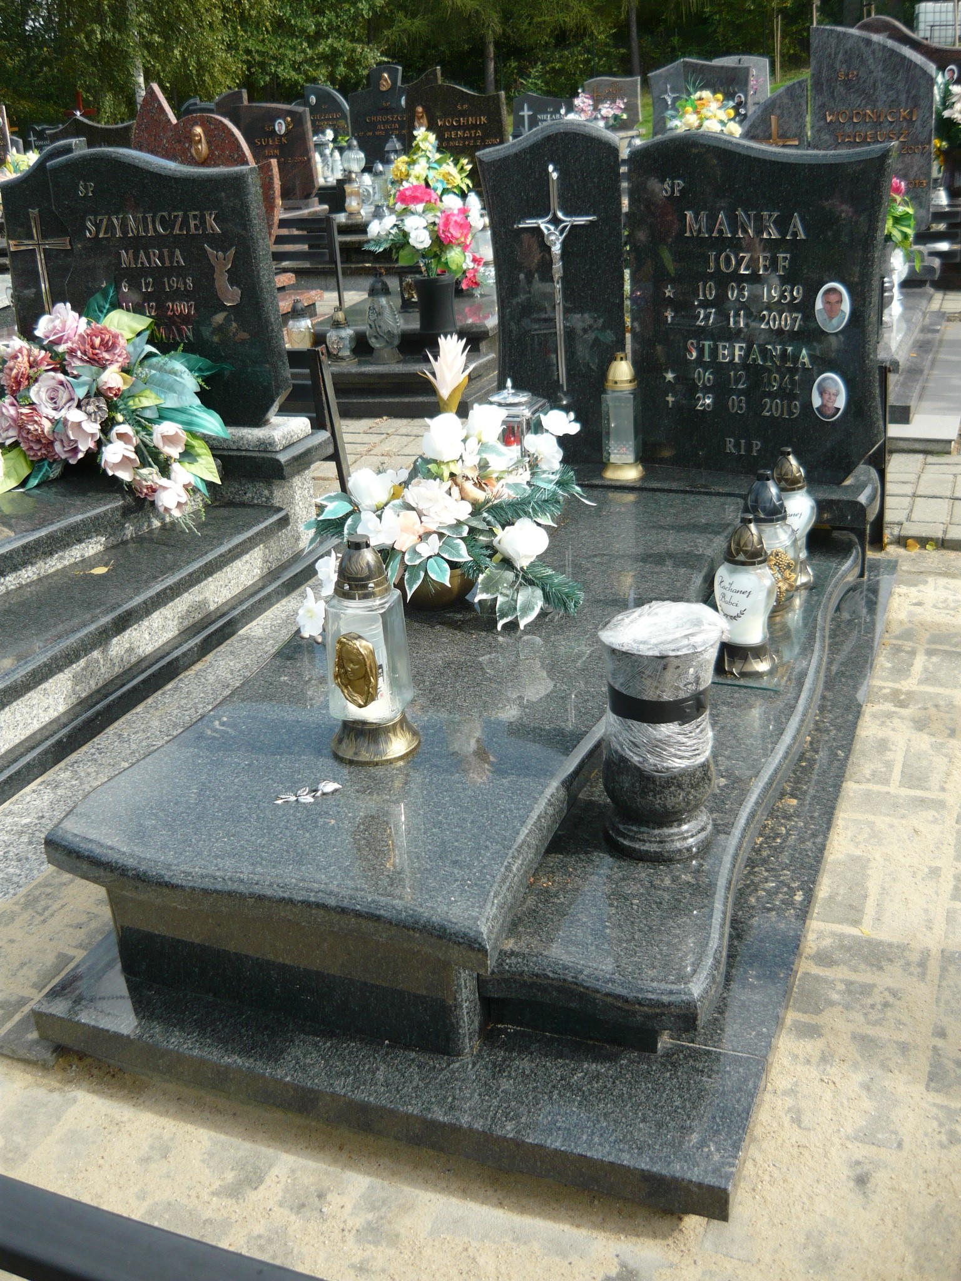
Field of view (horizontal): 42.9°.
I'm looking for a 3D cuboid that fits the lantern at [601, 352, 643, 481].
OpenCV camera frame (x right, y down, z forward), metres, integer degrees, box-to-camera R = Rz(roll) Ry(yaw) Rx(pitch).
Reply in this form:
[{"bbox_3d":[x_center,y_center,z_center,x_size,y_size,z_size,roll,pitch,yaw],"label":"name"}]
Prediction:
[{"bbox_3d":[0.366,-0.582,3.152,0.115,0.320,0.115,6,26,22],"label":"lantern"}]

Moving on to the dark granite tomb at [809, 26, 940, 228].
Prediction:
[{"bbox_3d":[1.675,-2.171,5.222,0.520,0.860,0.090,8,27,26],"label":"dark granite tomb"}]

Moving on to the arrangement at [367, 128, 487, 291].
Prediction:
[{"bbox_3d":[-0.217,-1.688,4.829,0.445,0.599,0.331,6,25,22],"label":"arrangement"}]

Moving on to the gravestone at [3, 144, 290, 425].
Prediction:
[{"bbox_3d":[-1.004,-1.028,3.554,0.946,0.769,0.114,6,25,22],"label":"gravestone"}]

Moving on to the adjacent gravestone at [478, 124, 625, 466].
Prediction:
[{"bbox_3d":[0.205,-0.902,3.226,0.375,0.870,0.090,5,26,21],"label":"adjacent gravestone"}]

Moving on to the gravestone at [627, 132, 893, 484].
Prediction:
[{"bbox_3d":[0.708,-0.838,3.122,0.667,0.861,0.097,6,25,20],"label":"gravestone"}]

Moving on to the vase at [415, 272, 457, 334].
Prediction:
[{"bbox_3d":[-0.168,-1.294,4.700,0.158,0.200,0.158,6,26,22],"label":"vase"}]

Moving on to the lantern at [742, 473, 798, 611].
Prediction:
[{"bbox_3d":[0.599,-0.211,2.590,0.132,0.296,0.128,-7,23,-6],"label":"lantern"}]

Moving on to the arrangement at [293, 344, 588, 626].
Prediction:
[{"bbox_3d":[-0.051,-0.339,2.463,0.540,0.520,0.480,6,26,22],"label":"arrangement"}]

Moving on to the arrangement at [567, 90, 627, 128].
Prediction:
[{"bbox_3d":[1.241,-5.641,13.000,0.620,0.420,0.400,6,26,22],"label":"arrangement"}]

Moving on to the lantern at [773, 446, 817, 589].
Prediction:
[{"bbox_3d":[0.689,-0.275,2.711,0.119,0.305,0.116,3,24,16],"label":"lantern"}]

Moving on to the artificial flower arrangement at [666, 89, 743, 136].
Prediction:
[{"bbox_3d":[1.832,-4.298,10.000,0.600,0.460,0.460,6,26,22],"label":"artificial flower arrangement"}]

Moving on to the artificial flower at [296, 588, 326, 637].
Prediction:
[{"bbox_3d":[-0.322,-0.047,2.347,0.063,0.097,0.051,-7,23,-6],"label":"artificial flower"}]

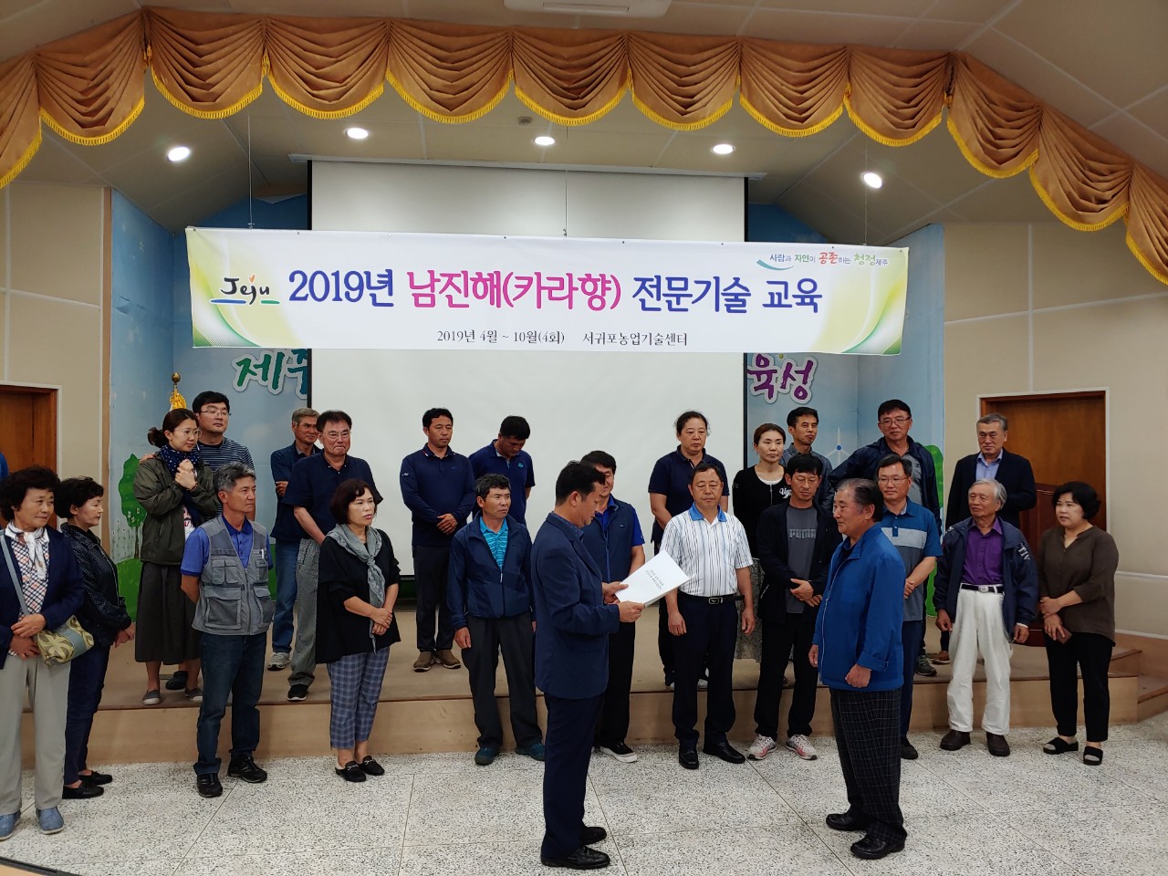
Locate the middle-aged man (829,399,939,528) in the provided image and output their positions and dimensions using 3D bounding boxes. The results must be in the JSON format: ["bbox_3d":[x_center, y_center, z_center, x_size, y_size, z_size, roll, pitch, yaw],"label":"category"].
[{"bbox_3d":[1.979,0.653,5.585,0.720,1.780,0.380,0,-2,17],"label":"middle-aged man"}]

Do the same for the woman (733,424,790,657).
[{"bbox_3d":[1.166,0.706,5.311,0.460,1.615,0.340,0,-2,9],"label":"woman"}]

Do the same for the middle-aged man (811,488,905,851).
[{"bbox_3d":[1.212,0.984,3.729,0.400,1.590,0.510,0,-2,-9],"label":"middle-aged man"}]

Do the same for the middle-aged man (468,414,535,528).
[{"bbox_3d":[-0.575,0.699,5.932,0.510,1.690,0.380,1,-2,-30],"label":"middle-aged man"}]

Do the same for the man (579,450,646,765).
[{"bbox_3d":[0.118,0.938,4.769,0.510,1.737,0.340,0,-1,-8],"label":"man"}]

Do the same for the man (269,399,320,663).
[{"bbox_3d":[-1.853,0.655,5.635,0.500,1.720,0.360,1,-2,-20],"label":"man"}]

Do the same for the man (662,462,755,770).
[{"bbox_3d":[0.697,0.976,4.757,0.520,1.660,0.340,0,-2,-3],"label":"man"}]

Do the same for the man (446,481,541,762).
[{"bbox_3d":[-0.505,1.020,4.928,0.540,1.628,0.370,1,-2,-17],"label":"man"}]

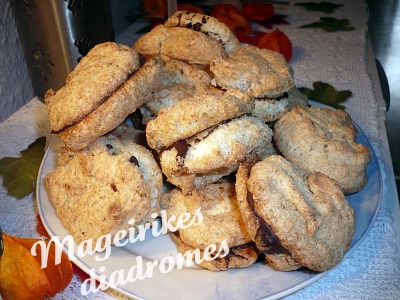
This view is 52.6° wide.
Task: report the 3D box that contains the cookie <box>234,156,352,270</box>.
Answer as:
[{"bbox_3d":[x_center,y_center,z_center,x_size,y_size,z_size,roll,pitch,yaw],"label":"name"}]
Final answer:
[{"bbox_3d":[0.052,0.034,0.218,0.070,0.035,0.066,34,42,-13],"label":"cookie"}]

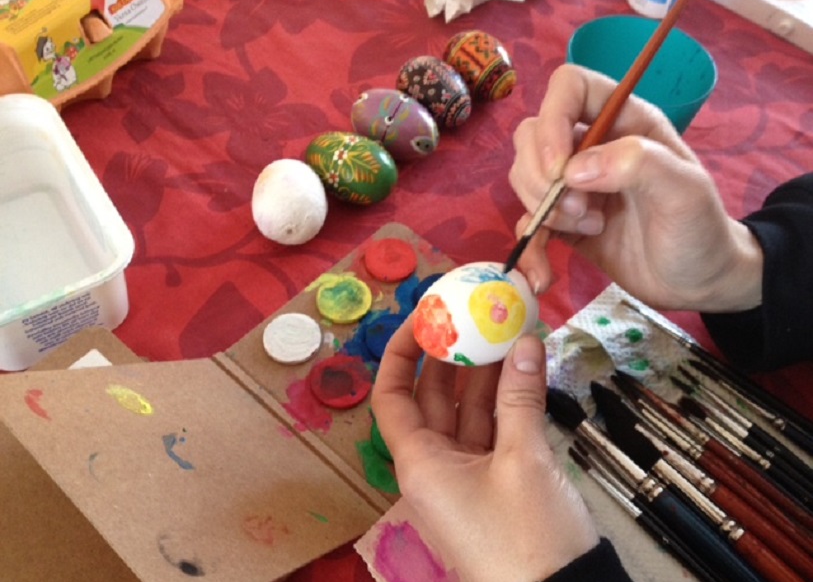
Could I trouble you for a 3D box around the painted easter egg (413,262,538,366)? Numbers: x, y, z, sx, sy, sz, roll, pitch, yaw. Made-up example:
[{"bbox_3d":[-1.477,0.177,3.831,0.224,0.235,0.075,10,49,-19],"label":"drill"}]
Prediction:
[{"bbox_3d":[0.030,0.010,0.355,0.056,0.044,0.044,-15,90,6],"label":"painted easter egg"}]

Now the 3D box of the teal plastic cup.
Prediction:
[{"bbox_3d":[0.128,-0.100,0.496,0.082,0.098,0.082,7,52,0],"label":"teal plastic cup"}]

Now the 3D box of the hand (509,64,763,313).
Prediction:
[{"bbox_3d":[0.104,-0.046,0.373,0.124,0.085,0.082,19,53,-4],"label":"hand"}]

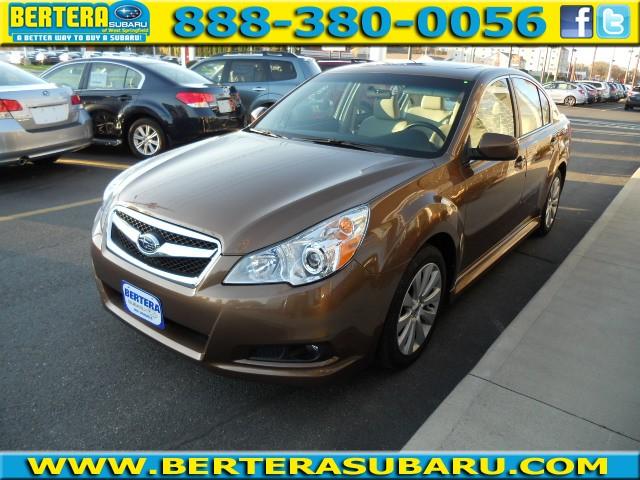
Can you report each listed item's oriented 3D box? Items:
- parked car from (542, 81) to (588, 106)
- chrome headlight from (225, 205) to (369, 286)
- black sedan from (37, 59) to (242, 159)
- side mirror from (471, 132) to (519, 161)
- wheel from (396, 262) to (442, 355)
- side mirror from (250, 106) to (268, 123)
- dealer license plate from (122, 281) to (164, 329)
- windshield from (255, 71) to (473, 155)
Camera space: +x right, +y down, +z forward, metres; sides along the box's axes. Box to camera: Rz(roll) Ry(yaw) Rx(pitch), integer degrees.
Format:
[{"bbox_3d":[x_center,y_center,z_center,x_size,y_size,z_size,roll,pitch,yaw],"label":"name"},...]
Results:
[{"bbox_3d":[13.952,-8.992,30.253,4.750,1.460,1.820,16,23,33],"label":"parked car"},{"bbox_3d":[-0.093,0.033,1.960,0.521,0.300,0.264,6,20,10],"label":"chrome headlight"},{"bbox_3d":[-3.760,-2.350,8.620,4.730,1.500,1.820,6,20,12],"label":"black sedan"},{"bbox_3d":[0.983,-0.512,2.755,0.220,0.145,0.155,16,23,33],"label":"side mirror"},{"bbox_3d":[0.421,0.320,2.495,0.190,0.460,0.460,16,23,33],"label":"wheel"},{"bbox_3d":[-0.470,-0.920,3.753,0.220,0.145,0.155,16,23,33],"label":"side mirror"},{"bbox_3d":[-0.781,0.286,2.211,0.303,0.152,0.020,16,23,33],"label":"dealer license plate"},{"bbox_3d":[0.240,-0.854,3.175,1.420,0.150,0.950,16,53,33],"label":"windshield"}]

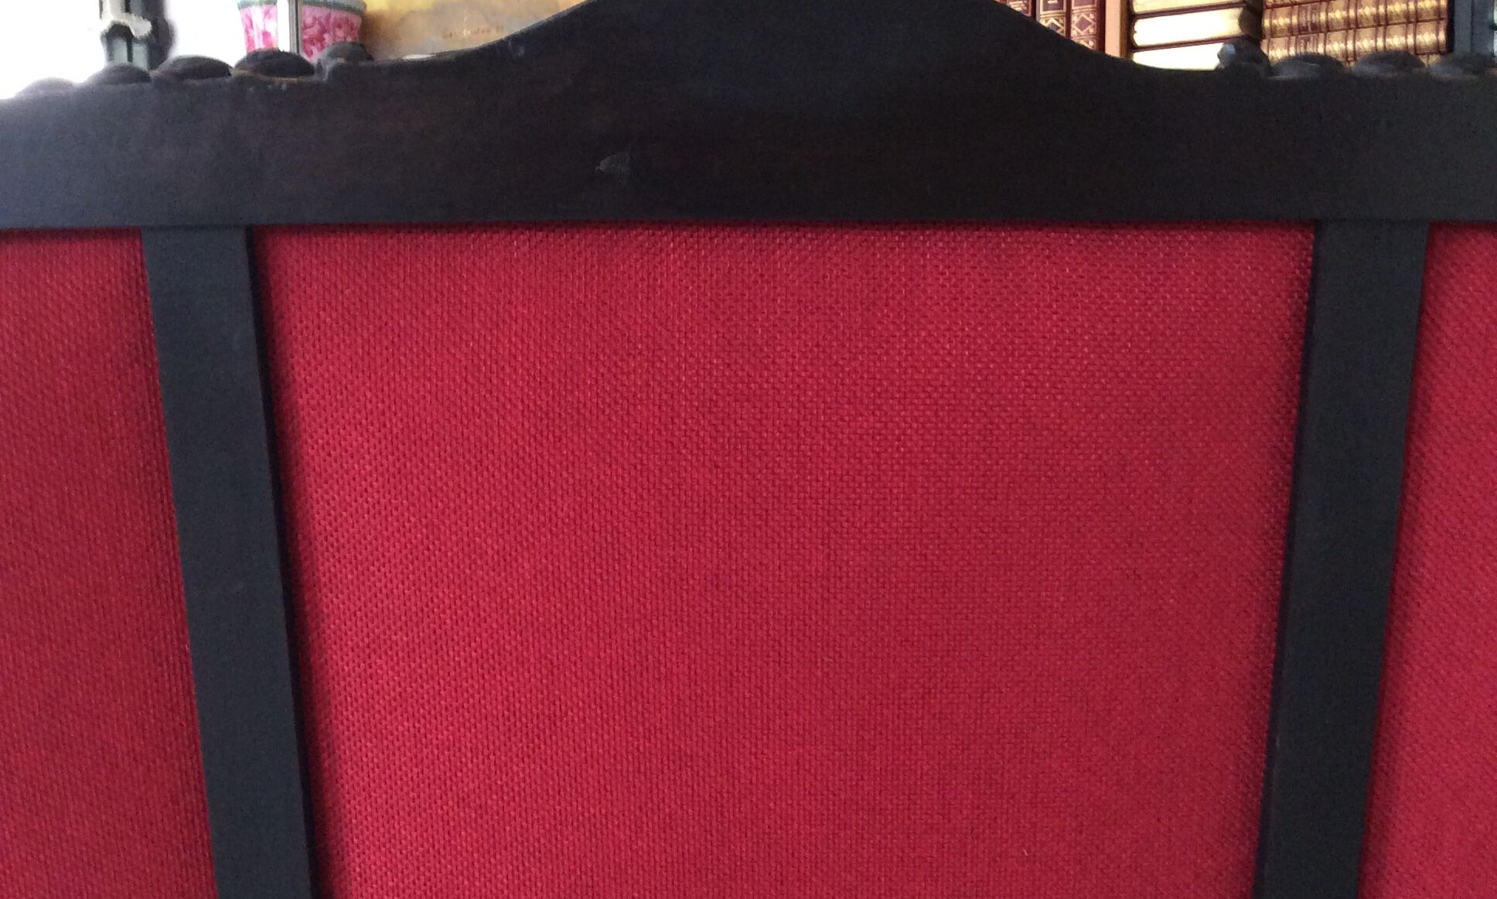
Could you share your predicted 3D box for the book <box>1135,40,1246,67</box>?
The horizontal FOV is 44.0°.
[{"bbox_3d":[0.574,-0.465,2.274,0.138,0.037,0.206,1,3,32],"label":"book"}]

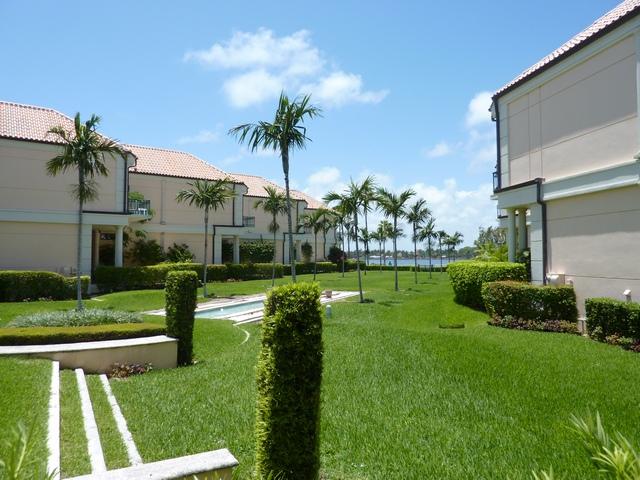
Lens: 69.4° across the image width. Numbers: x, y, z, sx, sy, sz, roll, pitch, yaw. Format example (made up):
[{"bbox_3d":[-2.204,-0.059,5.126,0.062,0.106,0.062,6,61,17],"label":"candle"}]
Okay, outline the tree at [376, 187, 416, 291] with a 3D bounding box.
[{"bbox_3d":[3.774,-0.074,22.800,1.850,5.000,1.850,0,-2,0],"label":"tree"}]

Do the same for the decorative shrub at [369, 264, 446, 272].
[{"bbox_3d":[9.276,3.000,49.000,8.400,0.850,1.000,0,-2,7],"label":"decorative shrub"}]

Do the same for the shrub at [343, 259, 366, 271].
[{"bbox_3d":[3.434,2.468,46.000,2.400,1.250,1.700,0,-2,0],"label":"shrub"}]

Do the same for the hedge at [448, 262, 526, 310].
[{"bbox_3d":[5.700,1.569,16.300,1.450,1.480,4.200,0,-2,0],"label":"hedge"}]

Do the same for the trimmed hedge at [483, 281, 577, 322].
[{"bbox_3d":[5.400,1.650,12.200,2.300,1.080,0.800,-1,-3,34],"label":"trimmed hedge"}]

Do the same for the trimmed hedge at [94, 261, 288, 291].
[{"bbox_3d":[-7.357,2.289,32.436,1.200,1.200,19.200,-1,-2,21],"label":"trimmed hedge"}]

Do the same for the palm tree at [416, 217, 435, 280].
[{"bbox_3d":[8.291,0.665,35.761,1.578,4.666,1.578,0,-2,0],"label":"palm tree"}]

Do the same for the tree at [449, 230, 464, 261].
[{"bbox_3d":[15.835,1.242,53.761,1.807,4.700,1.807,0,-2,0],"label":"tree"}]

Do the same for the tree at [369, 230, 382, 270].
[{"bbox_3d":[6.559,1.166,50.262,2.376,4.621,2.376,0,-2,0],"label":"tree"}]

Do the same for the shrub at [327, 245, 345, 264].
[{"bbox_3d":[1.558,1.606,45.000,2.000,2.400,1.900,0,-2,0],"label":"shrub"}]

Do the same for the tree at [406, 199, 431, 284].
[{"bbox_3d":[6.391,0.058,29.774,1.628,5.483,1.628,0,-2,0],"label":"tree"}]

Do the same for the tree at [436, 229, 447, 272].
[{"bbox_3d":[11.055,1.167,41.751,1.096,4.056,1.096,0,-2,0],"label":"tree"}]

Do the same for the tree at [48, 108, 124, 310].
[{"bbox_3d":[-7.255,-0.842,14.289,2.411,6.261,2.411,0,-2,0],"label":"tree"}]

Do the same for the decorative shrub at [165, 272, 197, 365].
[{"bbox_3d":[-2.329,1.308,7.800,0.490,1.560,0.500,0,-2,-6],"label":"decorative shrub"}]

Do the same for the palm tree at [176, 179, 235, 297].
[{"bbox_3d":[-5.015,-0.112,20.271,2.517,5.196,2.517,0,-2,0],"label":"palm tree"}]

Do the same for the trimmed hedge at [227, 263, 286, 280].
[{"bbox_3d":[-4.200,2.106,31.100,1.100,1.150,5.800,-1,-2,24],"label":"trimmed hedge"}]

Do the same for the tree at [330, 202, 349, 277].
[{"bbox_3d":[1.784,-0.018,38.288,1.771,6.197,1.771,0,-2,0],"label":"tree"}]

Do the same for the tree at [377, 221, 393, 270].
[{"bbox_3d":[7.675,0.595,55.000,1.950,5.800,1.950,0,-2,0],"label":"tree"}]

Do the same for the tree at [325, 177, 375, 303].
[{"bbox_3d":[1.168,-0.019,17.700,1.850,4.650,1.850,0,-2,0],"label":"tree"}]

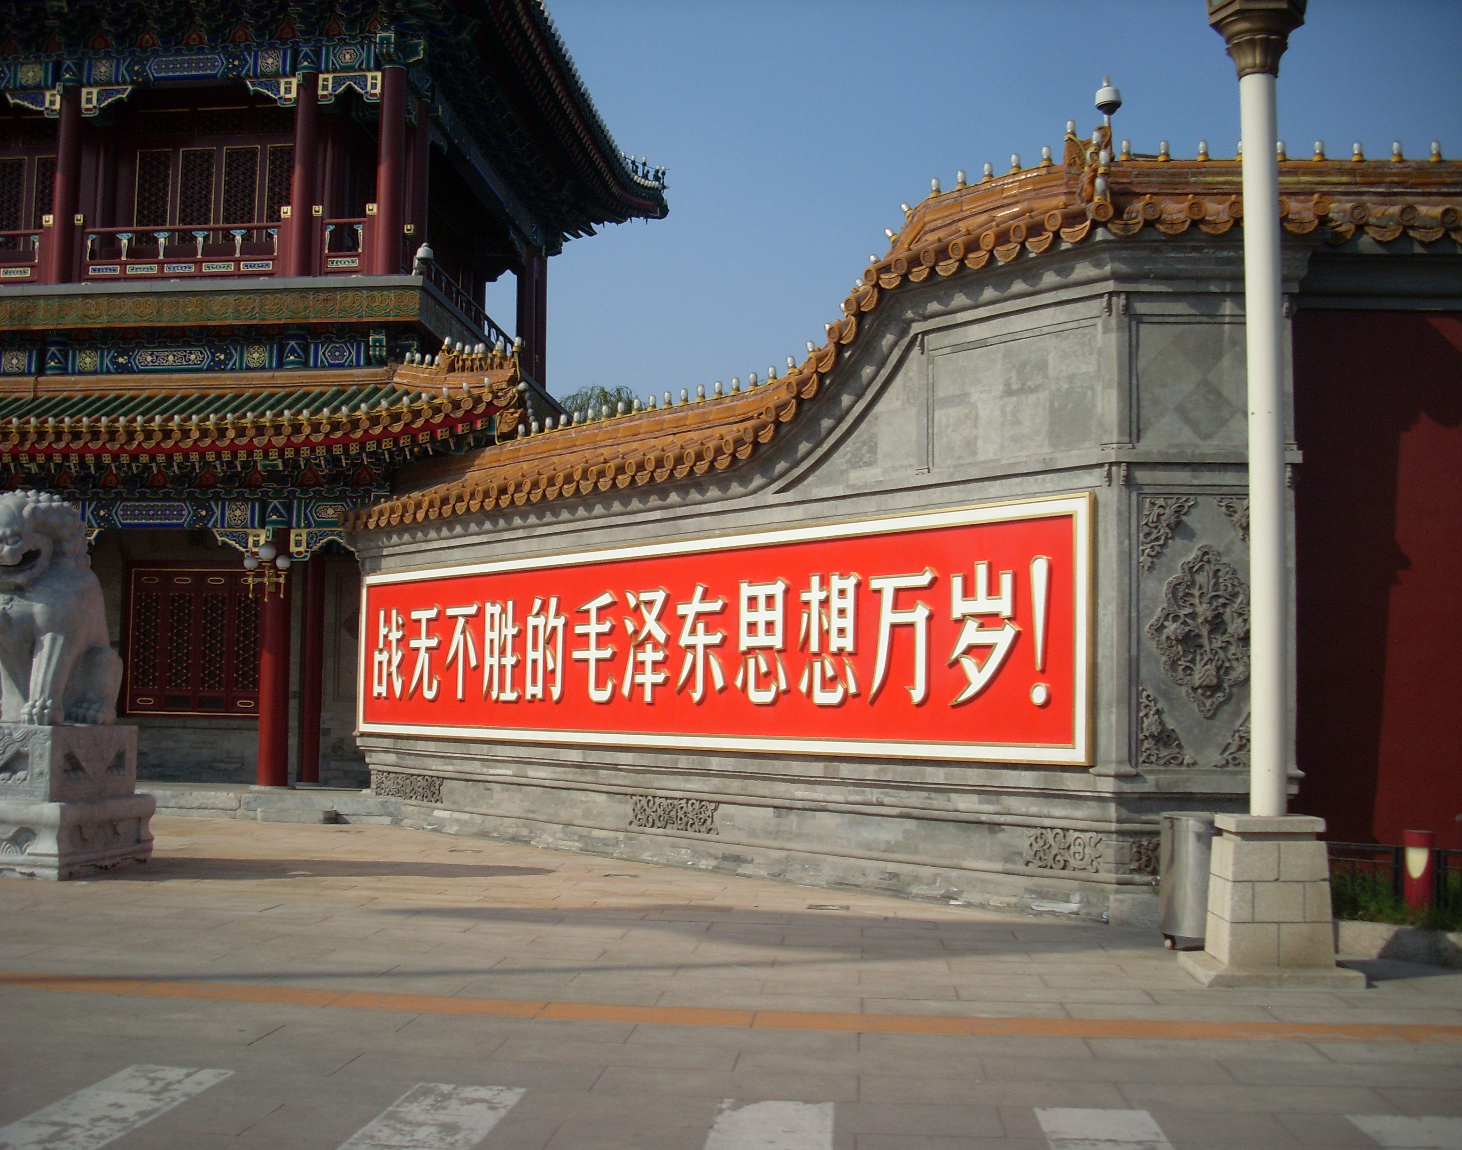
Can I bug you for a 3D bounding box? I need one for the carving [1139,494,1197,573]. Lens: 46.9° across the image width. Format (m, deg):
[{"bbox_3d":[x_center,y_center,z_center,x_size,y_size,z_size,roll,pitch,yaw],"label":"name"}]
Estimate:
[{"bbox_3d":[3.277,-0.311,12.634,0.433,0.574,0.071,0,-4,6],"label":"carving"}]

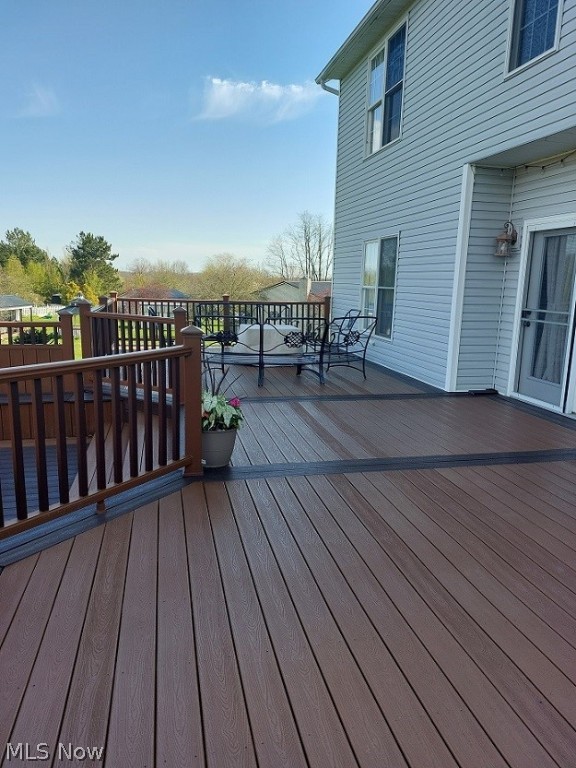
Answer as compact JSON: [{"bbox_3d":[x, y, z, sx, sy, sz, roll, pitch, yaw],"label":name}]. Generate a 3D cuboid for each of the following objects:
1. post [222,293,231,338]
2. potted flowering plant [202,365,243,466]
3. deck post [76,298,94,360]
[{"bbox_3d":[-1.247,-1.305,10.809,0.140,1.050,0.140,-1,12,-13],"label":"post"},{"bbox_3d":[-0.564,0.220,3.993,0.400,0.760,0.400,-1,12,-13],"label":"potted flowering plant"},{"bbox_3d":[-2.455,-0.493,6.510,0.140,1.090,0.140,-1,12,-13],"label":"deck post"}]

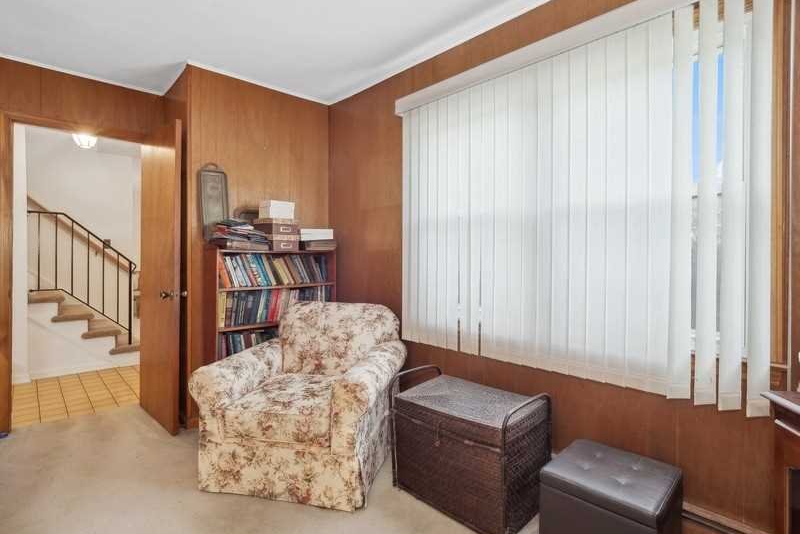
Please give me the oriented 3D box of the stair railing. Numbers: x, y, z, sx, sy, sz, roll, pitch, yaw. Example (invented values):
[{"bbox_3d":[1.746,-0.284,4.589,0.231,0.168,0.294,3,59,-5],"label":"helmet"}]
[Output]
[{"bbox_3d":[-3.232,0.164,3.817,0.839,1.397,0.050,-1,1,-40],"label":"stair railing"}]

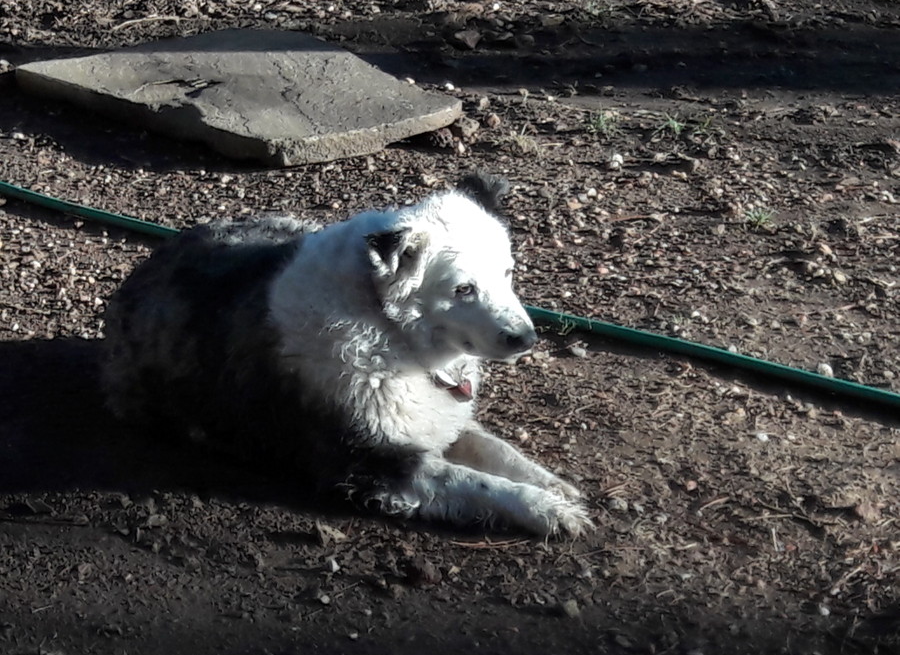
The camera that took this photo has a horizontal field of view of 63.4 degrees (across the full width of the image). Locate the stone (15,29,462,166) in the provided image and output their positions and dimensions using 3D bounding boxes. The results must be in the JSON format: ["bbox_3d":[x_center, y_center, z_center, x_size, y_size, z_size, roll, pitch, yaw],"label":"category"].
[{"bbox_3d":[-0.638,-0.804,2.393,1.411,0.093,0.751,20,44,23],"label":"stone"}]

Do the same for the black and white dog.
[{"bbox_3d":[-0.149,-0.013,1.138,0.824,0.494,0.350,13,42,15],"label":"black and white dog"}]

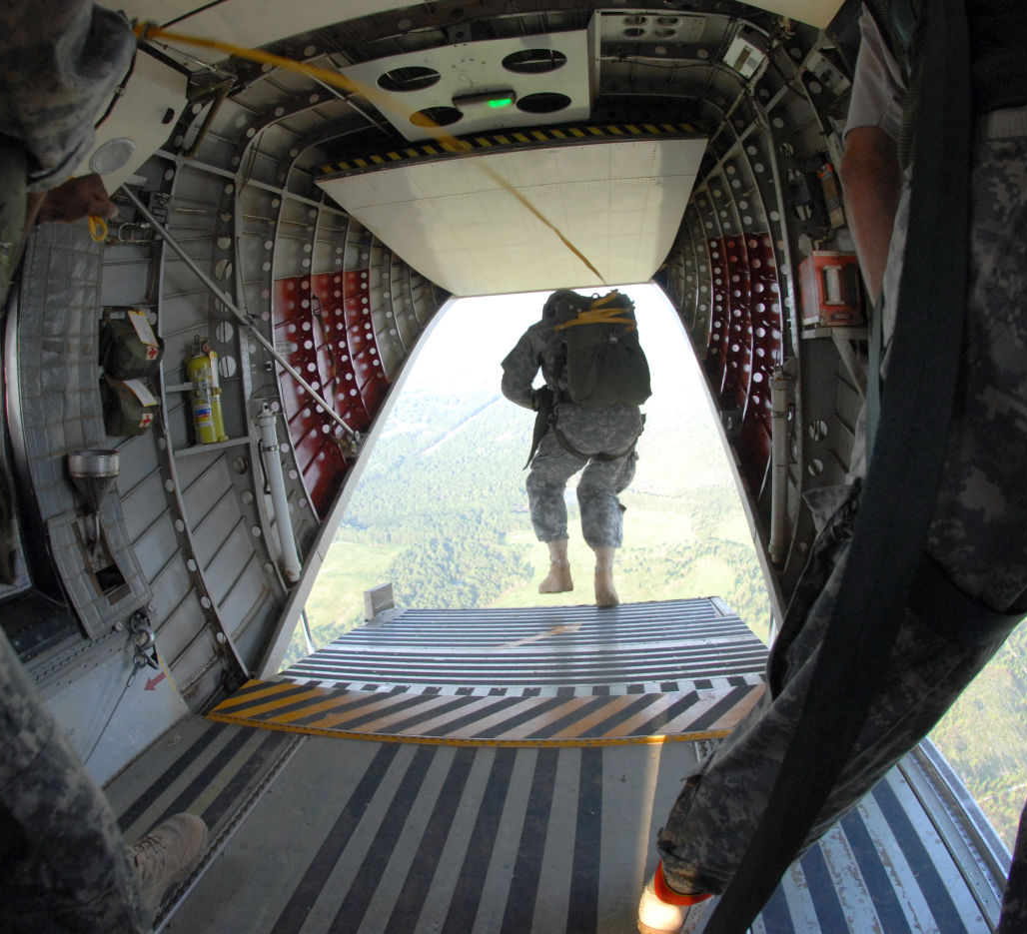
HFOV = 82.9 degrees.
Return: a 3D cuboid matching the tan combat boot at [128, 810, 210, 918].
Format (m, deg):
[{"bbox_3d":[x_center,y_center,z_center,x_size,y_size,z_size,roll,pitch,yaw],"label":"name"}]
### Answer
[{"bbox_3d":[-0.750,0.756,1.150,0.115,0.250,0.300,0,12,18],"label":"tan combat boot"}]

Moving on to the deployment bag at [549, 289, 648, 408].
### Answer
[{"bbox_3d":[0.418,-0.554,2.740,0.400,0.500,0.270,-7,-2,-17],"label":"deployment bag"}]

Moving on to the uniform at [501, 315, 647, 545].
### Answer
[{"bbox_3d":[0.296,-0.160,2.850,0.580,1.070,0.450,-7,4,-17],"label":"uniform"}]

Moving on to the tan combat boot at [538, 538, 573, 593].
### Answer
[{"bbox_3d":[0.209,0.500,2.900,0.110,0.260,0.290,-10,-5,-27],"label":"tan combat boot"}]

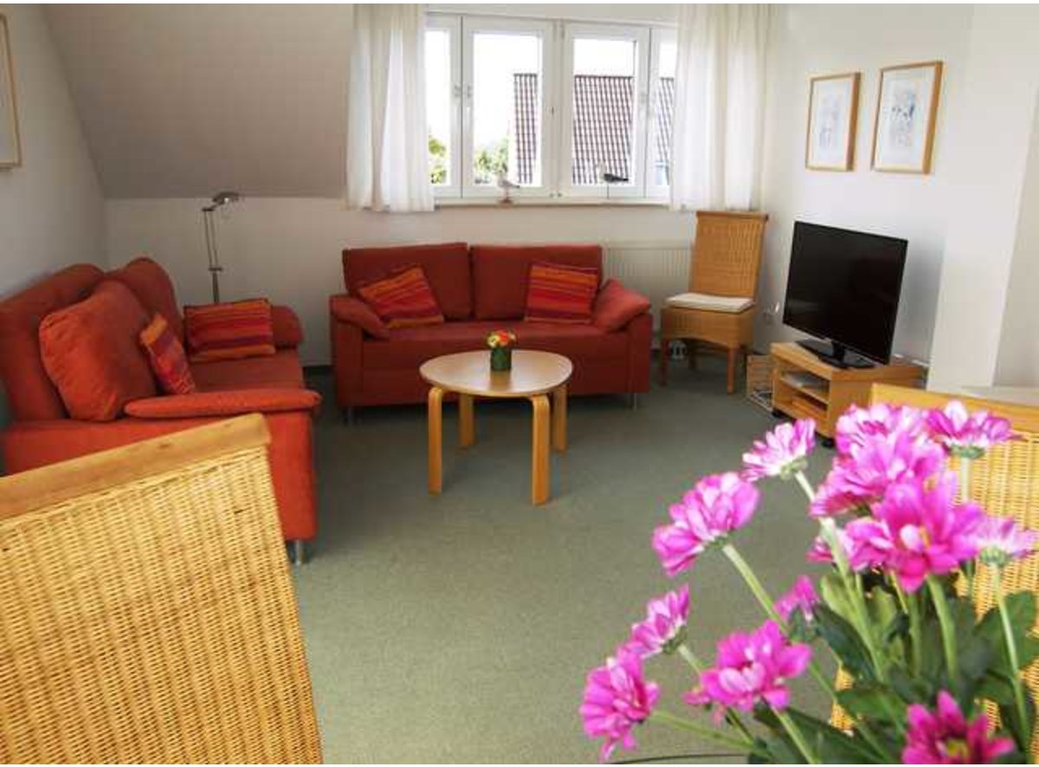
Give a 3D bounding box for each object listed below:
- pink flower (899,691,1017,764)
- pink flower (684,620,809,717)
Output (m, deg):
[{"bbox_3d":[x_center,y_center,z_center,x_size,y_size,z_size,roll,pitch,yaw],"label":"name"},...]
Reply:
[{"bbox_3d":[0.282,0.228,0.520,0.068,0.042,0.068,0,41,0],"label":"pink flower"},{"bbox_3d":[0.154,0.188,0.540,0.068,0.042,0.068,-10,46,11],"label":"pink flower"}]

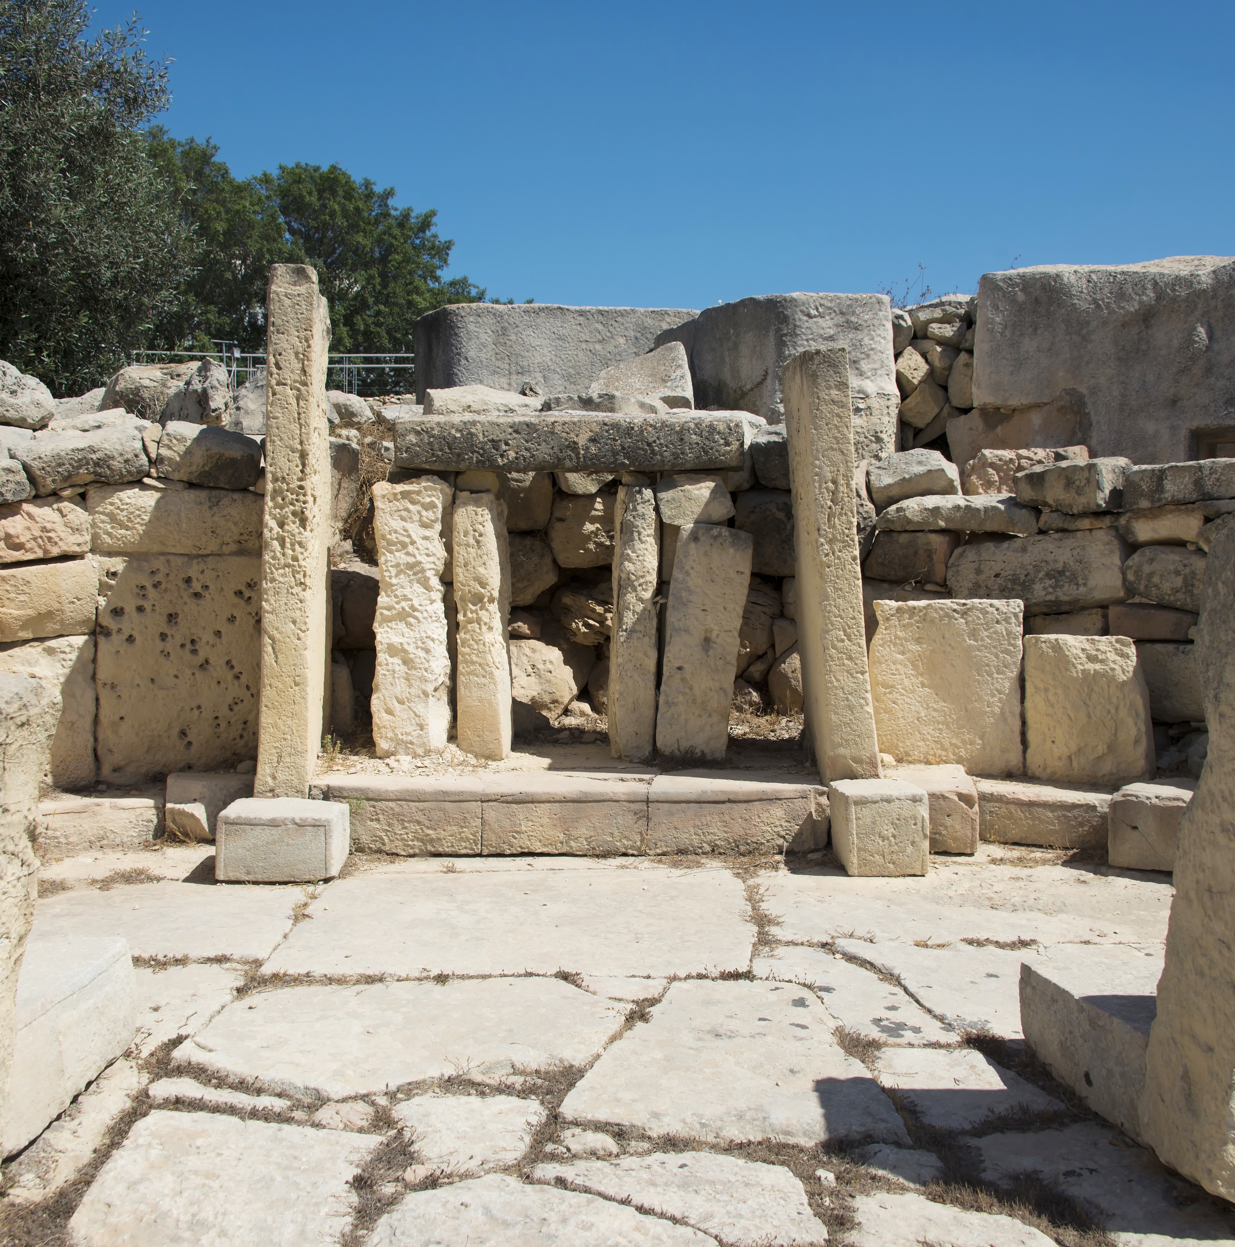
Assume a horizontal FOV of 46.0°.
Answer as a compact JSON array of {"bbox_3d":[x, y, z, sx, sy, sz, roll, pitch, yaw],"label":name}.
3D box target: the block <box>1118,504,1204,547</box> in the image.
[{"bbox_3d":[3.467,-0.614,9.250,0.492,0.227,0.380,-1,1,26],"label":"block"}]

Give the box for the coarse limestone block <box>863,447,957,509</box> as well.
[{"bbox_3d":[2.095,-1.030,10.369,0.620,0.380,0.500,0,2,10],"label":"coarse limestone block"}]

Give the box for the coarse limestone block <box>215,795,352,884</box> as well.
[{"bbox_3d":[-2.100,1.363,9.130,0.680,0.380,0.620,0,0,-2],"label":"coarse limestone block"}]

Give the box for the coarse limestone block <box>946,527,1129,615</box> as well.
[{"bbox_3d":[2.744,-0.333,9.500,1.093,0.486,0.450,-5,1,20],"label":"coarse limestone block"}]

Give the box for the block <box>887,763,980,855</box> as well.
[{"bbox_3d":[2.150,1.315,10.100,0.620,0.460,0.700,0,0,6],"label":"block"}]

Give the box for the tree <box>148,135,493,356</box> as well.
[{"bbox_3d":[-6.370,-6.600,32.000,7.600,7.200,7.000,0,2,0],"label":"tree"}]

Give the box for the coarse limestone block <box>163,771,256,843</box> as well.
[{"bbox_3d":[-2.482,1.120,8.950,0.487,0.316,0.650,0,2,-8],"label":"coarse limestone block"}]

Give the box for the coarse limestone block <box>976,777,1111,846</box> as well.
[{"bbox_3d":[2.582,1.139,8.785,0.800,0.280,0.650,0,2,12],"label":"coarse limestone block"}]

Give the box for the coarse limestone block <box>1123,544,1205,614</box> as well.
[{"bbox_3d":[3.464,-0.286,9.200,0.502,0.420,0.450,1,2,20],"label":"coarse limestone block"}]

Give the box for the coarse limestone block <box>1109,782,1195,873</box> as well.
[{"bbox_3d":[3.045,1.131,8.150,0.480,0.400,0.550,1,2,26],"label":"coarse limestone block"}]

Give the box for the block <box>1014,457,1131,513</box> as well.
[{"bbox_3d":[3.560,-1.070,11.400,0.850,0.410,0.550,0,1,14],"label":"block"}]

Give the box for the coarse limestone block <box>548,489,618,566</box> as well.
[{"bbox_3d":[-0.250,-0.790,12.200,0.620,0.630,0.500,0,0,0],"label":"coarse limestone block"}]

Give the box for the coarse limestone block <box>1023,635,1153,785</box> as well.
[{"bbox_3d":[2.908,0.514,9.000,0.710,0.865,0.320,1,3,28],"label":"coarse limestone block"}]

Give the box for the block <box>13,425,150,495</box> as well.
[{"bbox_3d":[-3.454,-1.056,9.418,0.780,0.370,0.500,-6,3,-15],"label":"block"}]

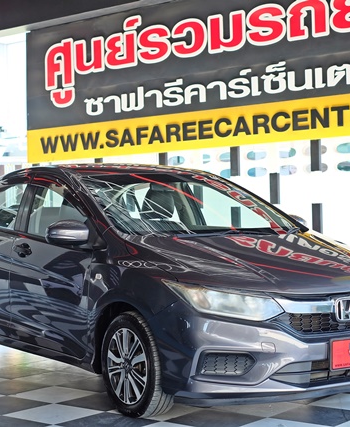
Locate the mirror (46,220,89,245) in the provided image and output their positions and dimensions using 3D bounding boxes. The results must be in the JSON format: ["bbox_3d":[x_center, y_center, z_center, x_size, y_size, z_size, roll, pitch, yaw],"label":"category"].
[{"bbox_3d":[-0.636,0.113,5.544,0.250,0.150,0.140,-1,0,-34],"label":"mirror"}]

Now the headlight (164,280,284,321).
[{"bbox_3d":[0.238,0.439,4.808,0.400,0.200,0.540,-1,0,-34],"label":"headlight"}]

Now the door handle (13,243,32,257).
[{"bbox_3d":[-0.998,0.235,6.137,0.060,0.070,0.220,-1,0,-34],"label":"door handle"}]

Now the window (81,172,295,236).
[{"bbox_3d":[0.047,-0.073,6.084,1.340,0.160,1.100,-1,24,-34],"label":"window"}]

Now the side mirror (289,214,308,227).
[{"bbox_3d":[0.812,0.090,6.508,0.250,0.150,0.140,-1,0,-34],"label":"side mirror"}]

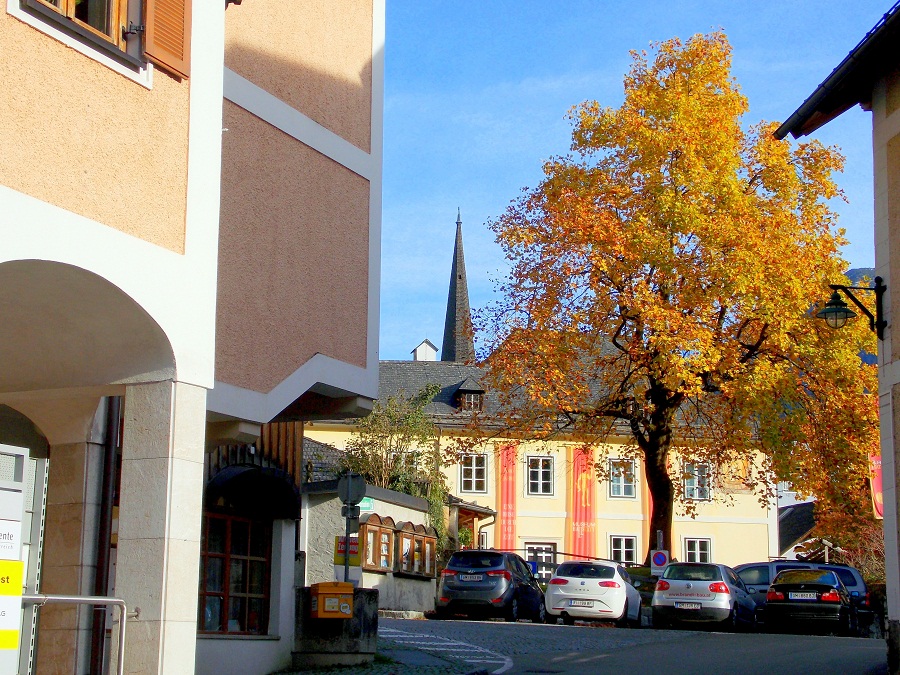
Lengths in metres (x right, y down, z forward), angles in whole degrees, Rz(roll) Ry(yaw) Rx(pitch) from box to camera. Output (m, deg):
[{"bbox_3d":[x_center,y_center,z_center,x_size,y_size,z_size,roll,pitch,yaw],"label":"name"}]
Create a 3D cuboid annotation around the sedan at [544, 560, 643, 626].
[{"bbox_3d":[3.305,5.854,35.101,1.768,1.455,4.315,-1,-10,12],"label":"sedan"}]

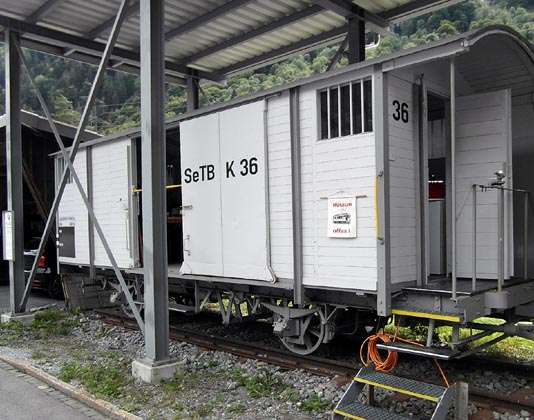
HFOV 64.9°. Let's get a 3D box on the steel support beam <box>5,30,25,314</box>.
[{"bbox_3d":[-4.389,-0.669,7.300,0.200,4.950,0.200,-2,-2,41],"label":"steel support beam"}]

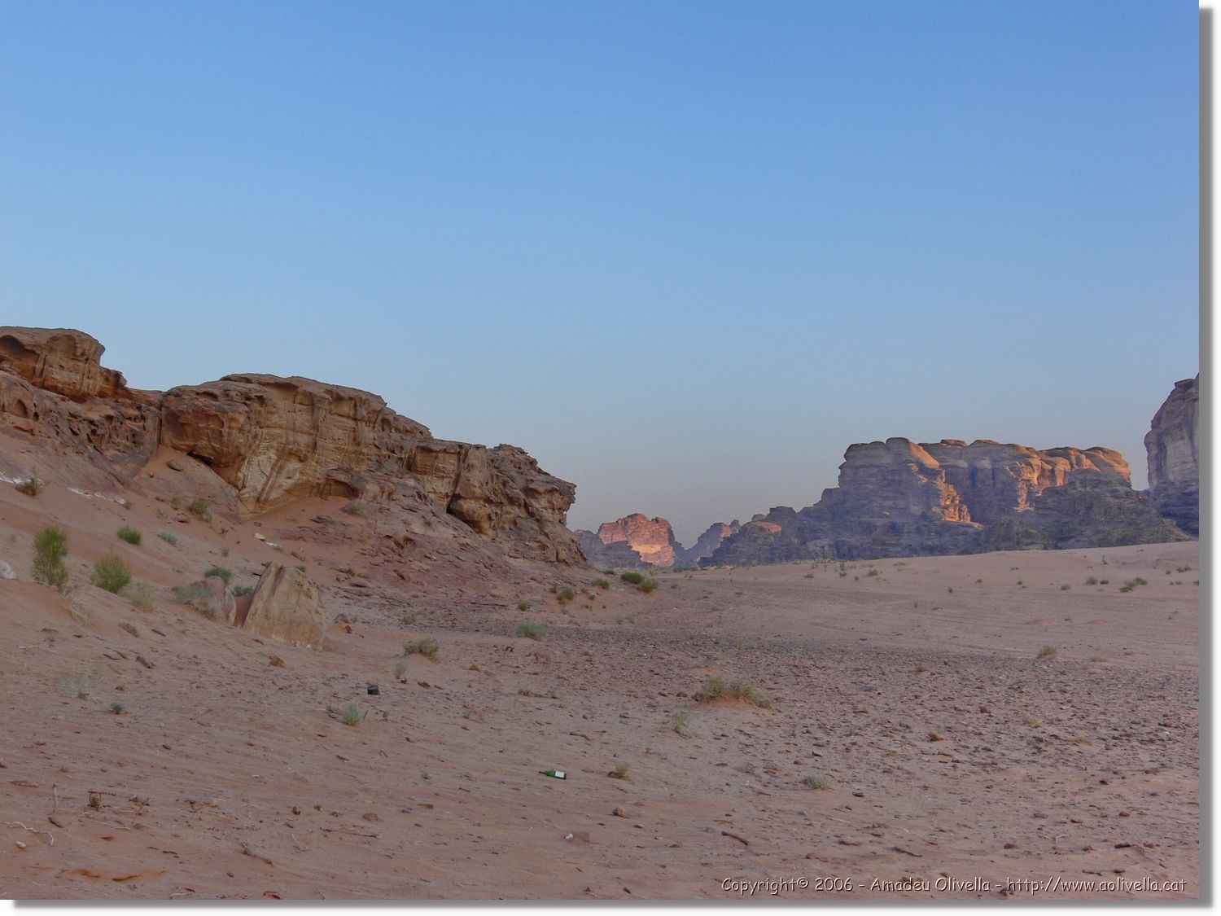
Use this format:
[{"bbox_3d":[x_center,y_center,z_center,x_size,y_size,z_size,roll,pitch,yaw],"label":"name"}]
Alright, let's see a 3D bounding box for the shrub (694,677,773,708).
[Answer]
[{"bbox_3d":[1.853,3.534,25.500,1.192,0.420,0.894,0,-4,0],"label":"shrub"}]

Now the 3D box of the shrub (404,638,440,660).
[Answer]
[{"bbox_3d":[-3.570,3.615,32.000,0.667,0.410,0.567,0,-4,0],"label":"shrub"}]

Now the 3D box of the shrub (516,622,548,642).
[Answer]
[{"bbox_3d":[-1.940,4.307,42.000,0.781,0.475,0.703,0,-4,0],"label":"shrub"}]

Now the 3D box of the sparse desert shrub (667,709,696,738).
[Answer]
[{"bbox_3d":[0.860,3.217,20.500,0.346,0.323,0.312,0,-4,0],"label":"sparse desert shrub"}]

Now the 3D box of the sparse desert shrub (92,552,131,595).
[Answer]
[{"bbox_3d":[-8.537,1.985,29.000,0.686,0.683,0.652,0,-4,0],"label":"sparse desert shrub"}]

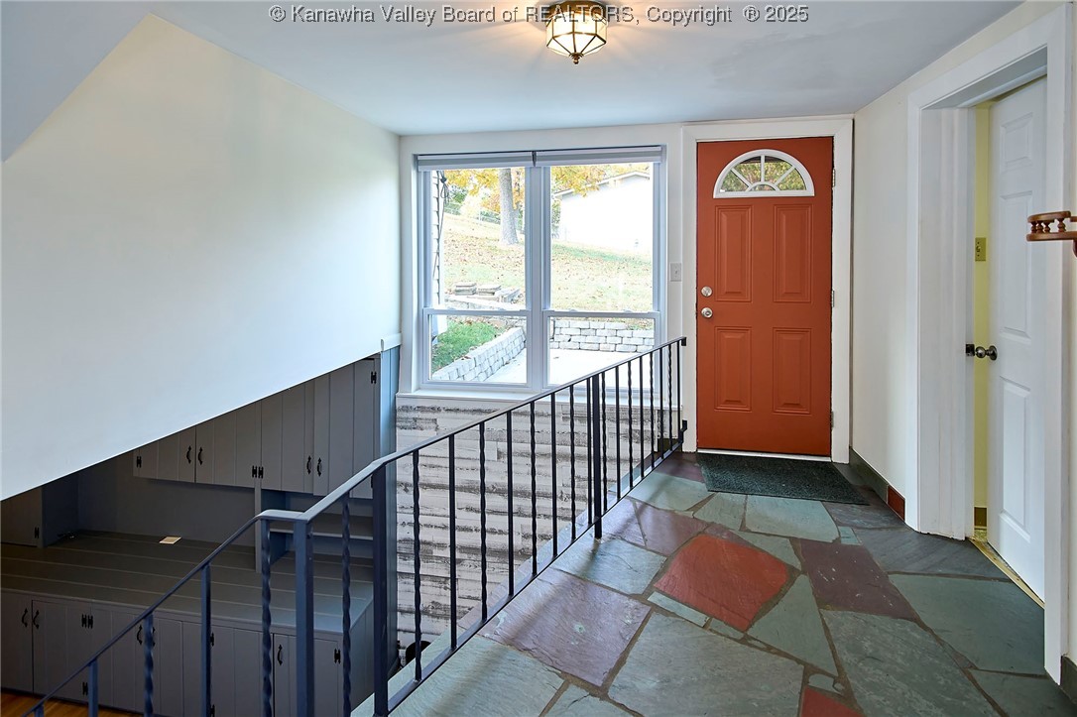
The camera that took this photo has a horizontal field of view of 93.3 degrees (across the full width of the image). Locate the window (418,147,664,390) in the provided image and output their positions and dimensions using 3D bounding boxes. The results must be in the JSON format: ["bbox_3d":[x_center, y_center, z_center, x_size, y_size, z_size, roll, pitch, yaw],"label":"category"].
[{"bbox_3d":[-0.024,-0.645,3.757,1.830,1.740,0.110,1,3,12],"label":"window"}]

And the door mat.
[{"bbox_3d":[1.405,0.704,3.033,0.830,0.015,0.550,2,10,11],"label":"door mat"}]

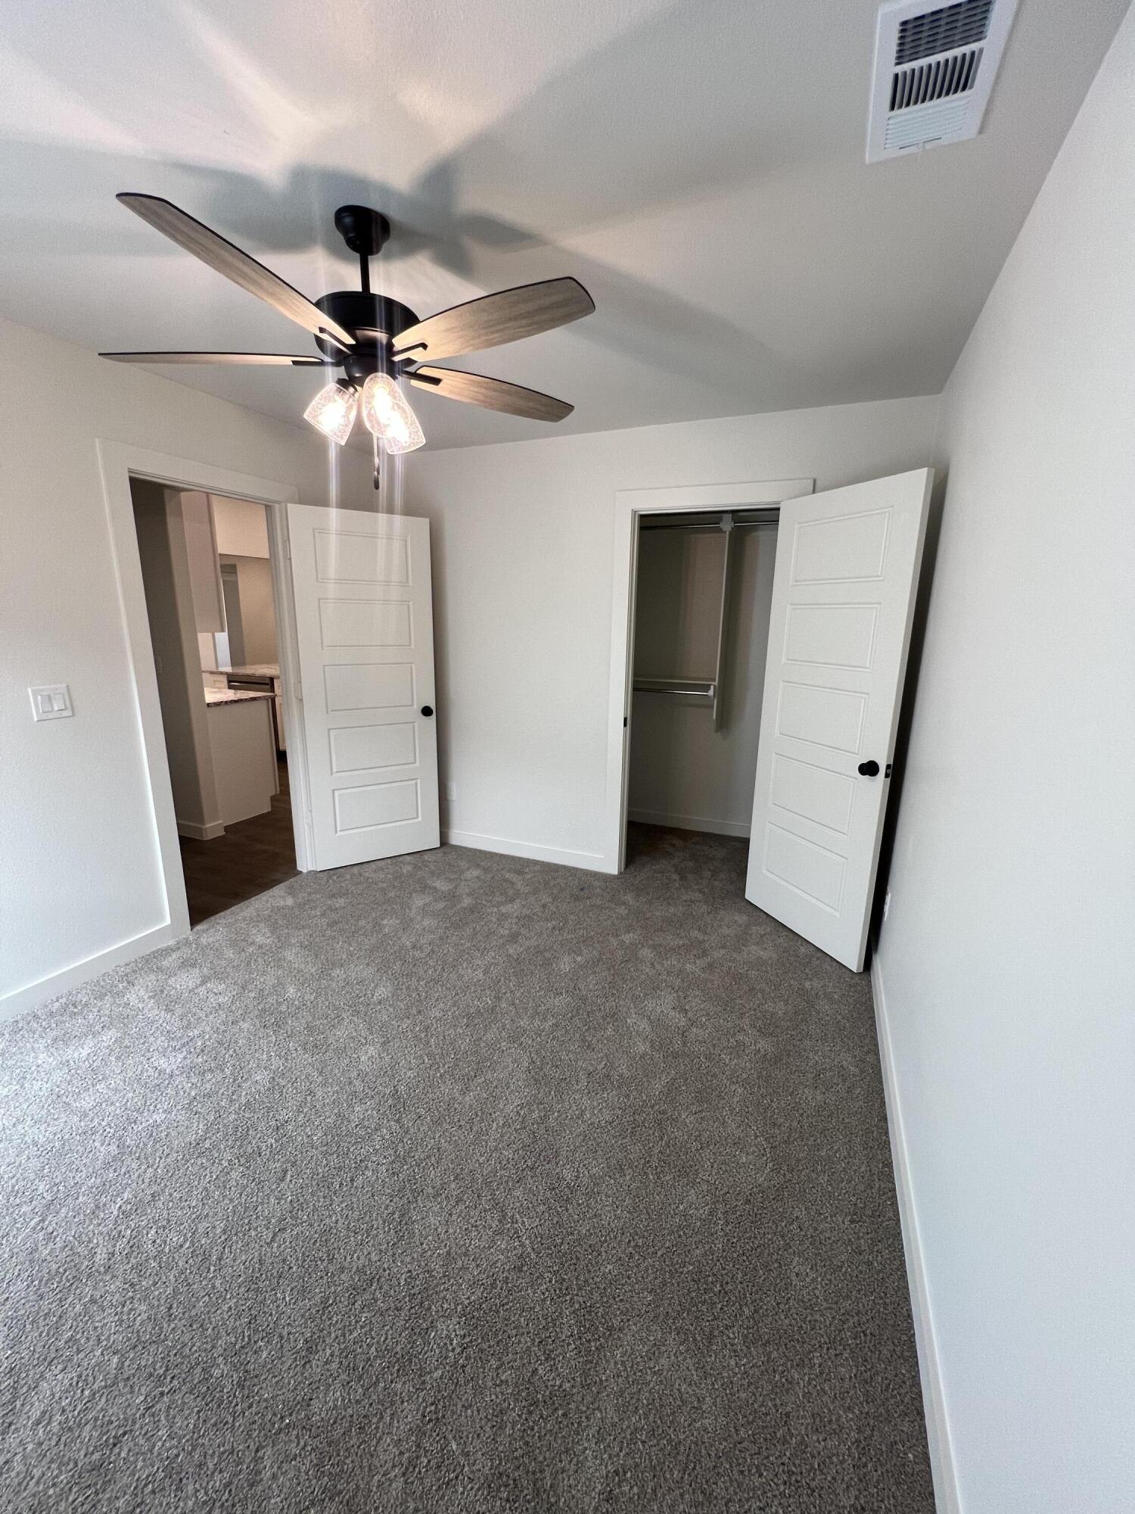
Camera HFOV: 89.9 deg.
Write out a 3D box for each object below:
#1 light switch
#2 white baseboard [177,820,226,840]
[{"bbox_3d":[-1.925,-0.202,2.123,0.011,0.117,0.117,7,14,23],"label":"light switch"},{"bbox_3d":[-2.561,0.497,3.976,0.260,0.092,0.150,7,14,23],"label":"white baseboard"}]

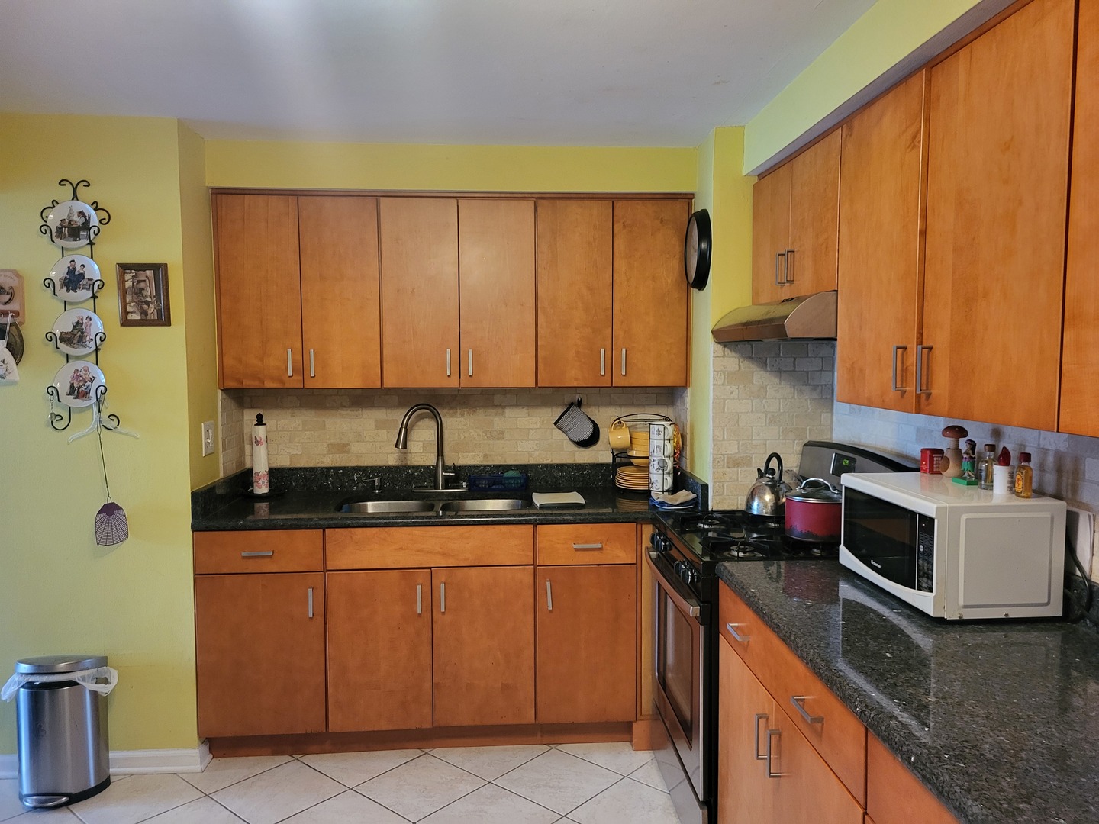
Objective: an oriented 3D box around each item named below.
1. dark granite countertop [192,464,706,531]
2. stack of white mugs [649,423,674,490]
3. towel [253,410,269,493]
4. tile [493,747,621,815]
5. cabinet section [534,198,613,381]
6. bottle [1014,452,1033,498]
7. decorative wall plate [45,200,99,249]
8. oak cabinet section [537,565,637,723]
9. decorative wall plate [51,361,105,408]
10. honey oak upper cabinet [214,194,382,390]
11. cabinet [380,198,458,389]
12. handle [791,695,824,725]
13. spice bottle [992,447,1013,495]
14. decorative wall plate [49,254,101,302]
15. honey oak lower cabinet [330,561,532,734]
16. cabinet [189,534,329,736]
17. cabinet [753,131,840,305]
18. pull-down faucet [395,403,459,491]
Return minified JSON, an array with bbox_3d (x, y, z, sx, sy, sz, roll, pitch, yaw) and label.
[{"bbox_3d":[-0.360,0.322,3.291,1.865,0.144,0.625,0,4,-4],"label":"dark granite countertop"},{"bbox_3d":[0.462,0.199,3.421,0.100,0.292,0.100,0,4,-4],"label":"stack of white mugs"},{"bbox_3d":[-1.175,0.169,3.362,0.063,0.333,0.063,0,4,-4],"label":"towel"},{"bbox_3d":[0.033,1.304,2.916,0.337,0.010,0.337,3,5,41],"label":"tile"},{"bbox_3d":[0.090,-0.479,3.440,0.304,0.738,0.318,0,4,-4],"label":"cabinet section"},{"bbox_3d":[1.092,0.144,1.897,0.038,0.104,0.038,0,4,-4],"label":"bottle"},{"bbox_3d":[-1.621,-0.636,2.811,0.166,0.165,0.020,0,4,-4],"label":"decorative wall plate"},{"bbox_3d":[0.117,0.846,3.372,0.376,0.600,0.599,0,4,-4],"label":"oak cabinet section"},{"bbox_3d":[-1.617,-0.094,2.840,0.167,0.167,0.022,0,4,-4],"label":"decorative wall plate"},{"bbox_3d":[-0.990,-0.471,3.358,0.630,0.742,0.315,0,4,-4],"label":"honey oak upper cabinet"},{"bbox_3d":[-0.521,-0.474,3.390,0.309,0.740,0.315,0,4,-4],"label":"cabinet"},{"bbox_3d":[0.504,0.581,1.612,0.029,0.011,0.107,0,4,-4],"label":"handle"},{"bbox_3d":[1.030,0.130,1.871,0.048,0.110,0.048,-4,5,-40],"label":"spice bottle"},{"bbox_3d":[-1.620,-0.455,2.823,0.166,0.165,0.020,0,4,-4],"label":"decorative wall plate"},{"bbox_3d":[-0.451,0.857,3.328,0.757,0.608,0.600,0,4,-4],"label":"honey oak lower cabinet"},{"bbox_3d":[-1.062,0.783,3.288,0.461,0.764,0.615,0,4,-4],"label":"cabinet"},{"bbox_3d":[0.912,-0.577,2.596,0.315,0.430,0.751,0,4,-4],"label":"cabinet"},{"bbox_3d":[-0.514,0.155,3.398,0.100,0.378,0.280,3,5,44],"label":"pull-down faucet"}]

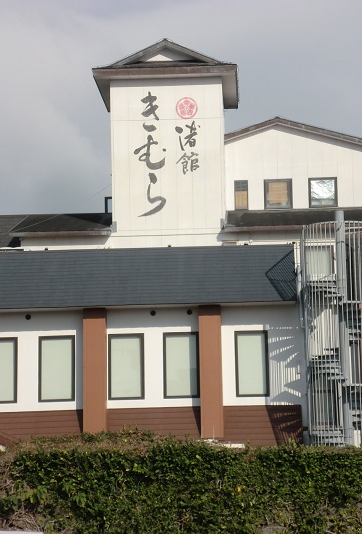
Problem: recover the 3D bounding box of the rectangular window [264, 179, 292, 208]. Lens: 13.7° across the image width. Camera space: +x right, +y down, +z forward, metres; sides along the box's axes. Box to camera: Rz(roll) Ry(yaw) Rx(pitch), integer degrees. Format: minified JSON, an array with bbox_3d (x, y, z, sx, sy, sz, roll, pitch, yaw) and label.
[{"bbox_3d":[3.116,-2.319,48.028,0.906,1.011,0.100,-2,-12,3],"label":"rectangular window"}]

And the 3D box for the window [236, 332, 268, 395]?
[{"bbox_3d":[2.481,3.375,52.434,1.185,2.339,0.140,-2,-10,2],"label":"window"}]

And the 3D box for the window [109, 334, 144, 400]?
[{"bbox_3d":[-1.909,3.497,52.621,1.265,2.338,0.140,-2,-10,2],"label":"window"}]

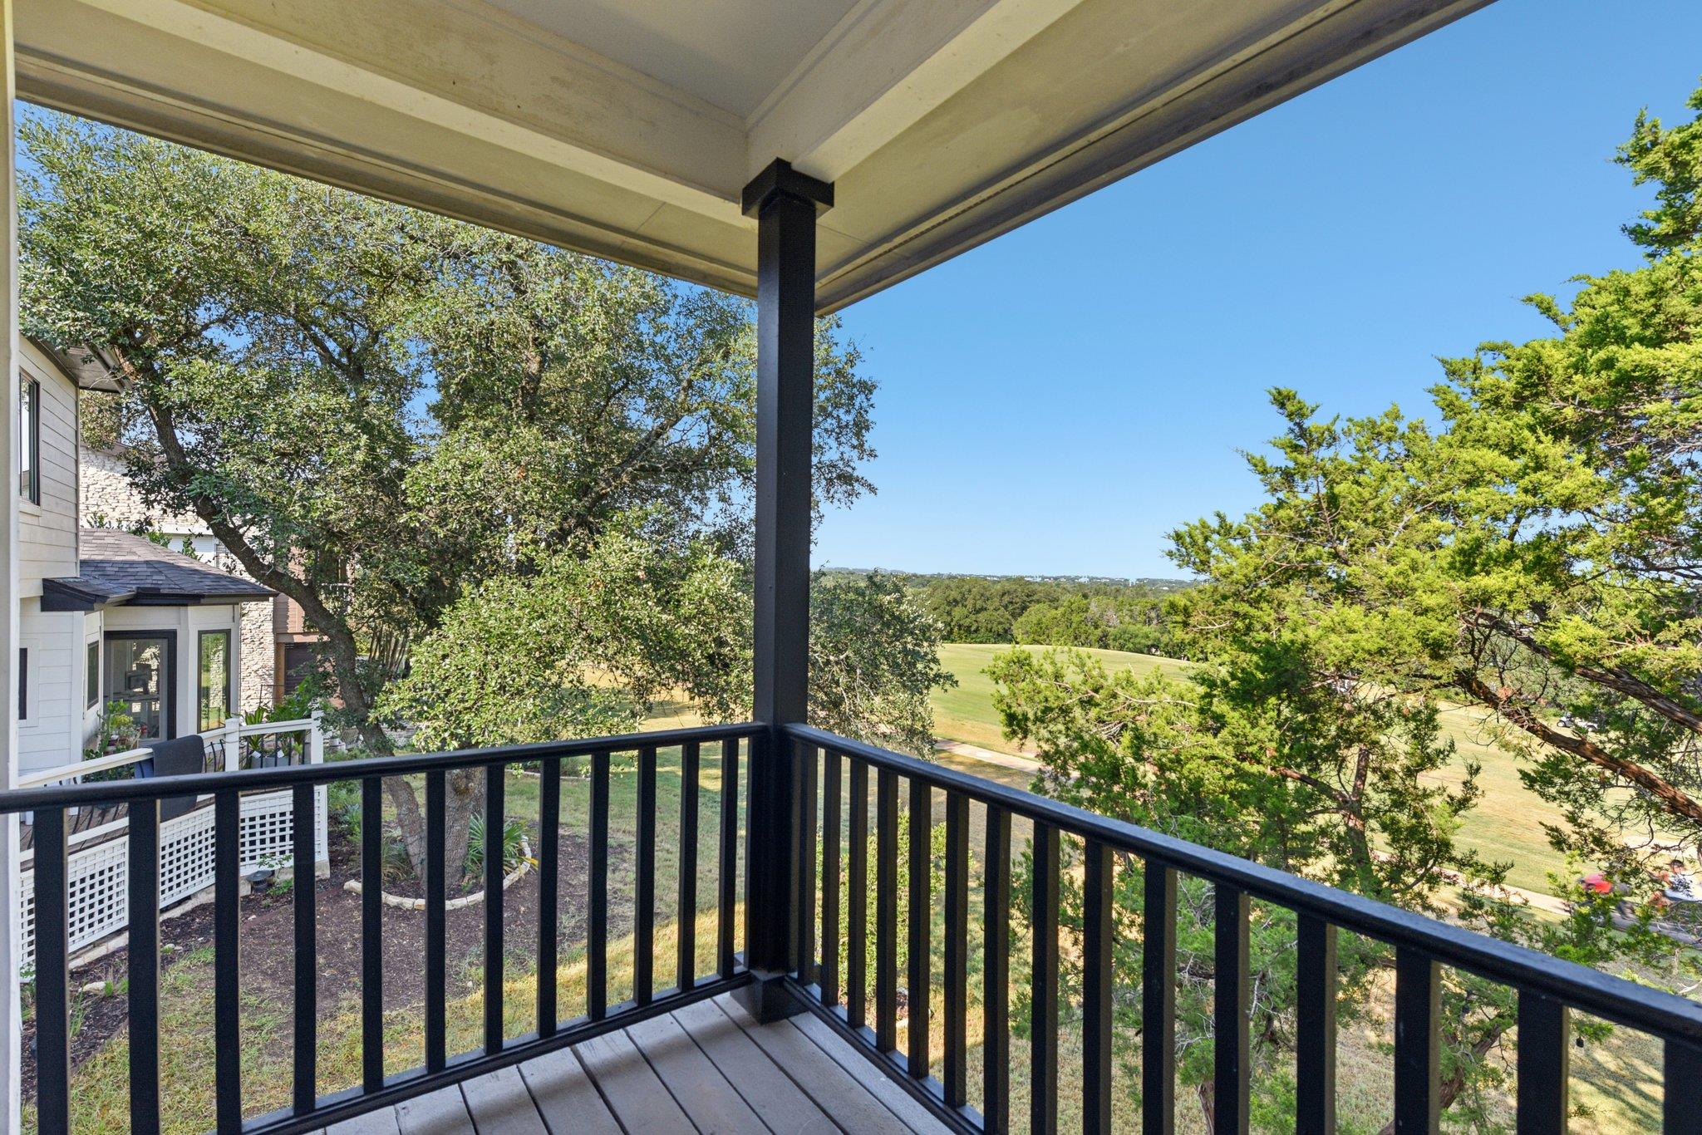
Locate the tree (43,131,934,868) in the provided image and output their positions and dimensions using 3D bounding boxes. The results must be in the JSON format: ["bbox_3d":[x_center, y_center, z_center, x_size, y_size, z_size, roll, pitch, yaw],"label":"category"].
[{"bbox_3d":[-5.100,-1.000,10.500,11.500,11.000,10.000,1,-1,0],"label":"tree"}]

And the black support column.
[{"bbox_3d":[-0.232,0.070,2.531,0.215,2.720,0.215,1,-1,-37],"label":"black support column"}]

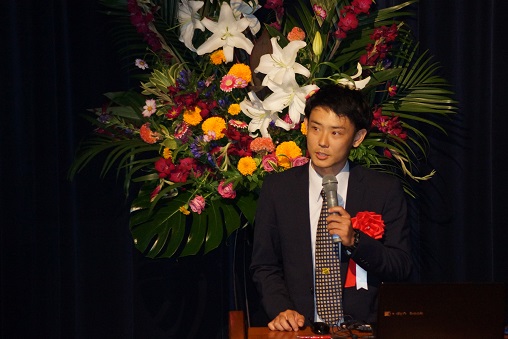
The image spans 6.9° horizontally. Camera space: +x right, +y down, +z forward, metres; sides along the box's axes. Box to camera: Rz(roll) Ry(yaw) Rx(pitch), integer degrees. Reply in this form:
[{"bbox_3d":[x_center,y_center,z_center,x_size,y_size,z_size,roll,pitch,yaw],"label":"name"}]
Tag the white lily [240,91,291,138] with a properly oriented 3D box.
[{"bbox_3d":[0.036,-0.164,12.600,0.152,0.143,0.120,1,2,24],"label":"white lily"}]

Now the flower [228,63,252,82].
[{"bbox_3d":[-0.040,-0.280,12.450,0.071,0.065,0.044,0,-6,0],"label":"flower"}]

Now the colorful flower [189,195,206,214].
[{"bbox_3d":[-0.168,0.104,12.600,0.054,0.059,0.050,0,2,9],"label":"colorful flower"}]

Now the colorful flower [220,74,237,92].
[{"bbox_3d":[-0.076,-0.257,12.650,0.048,0.054,0.030,0,2,6],"label":"colorful flower"}]

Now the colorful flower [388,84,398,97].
[{"bbox_3d":[0.414,-0.234,12.600,0.031,0.036,0.018,0,0,-11],"label":"colorful flower"}]

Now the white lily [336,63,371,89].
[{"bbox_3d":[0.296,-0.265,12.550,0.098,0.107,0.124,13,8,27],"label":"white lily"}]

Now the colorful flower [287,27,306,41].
[{"bbox_3d":[0.128,-0.406,12.750,0.060,0.048,0.045,0,2,0],"label":"colorful flower"}]

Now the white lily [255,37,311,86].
[{"bbox_3d":[0.086,-0.324,12.700,0.168,0.150,0.120,1,2,21],"label":"white lily"}]

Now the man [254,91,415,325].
[{"bbox_3d":[0.220,0.624,12.030,0.500,1.730,0.380,1,2,14],"label":"man"}]

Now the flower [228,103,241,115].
[{"bbox_3d":[-0.057,-0.176,12.450,0.037,0.035,0.024,0,-6,0],"label":"flower"}]

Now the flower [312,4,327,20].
[{"bbox_3d":[0.200,-0.475,12.800,0.045,0.048,0.027,0,2,6],"label":"flower"}]

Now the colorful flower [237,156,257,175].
[{"bbox_3d":[-0.019,-0.010,12.350,0.055,0.055,0.035,0,-6,0],"label":"colorful flower"}]

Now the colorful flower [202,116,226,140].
[{"bbox_3d":[-0.117,-0.123,12.600,0.071,0.068,0.050,0,2,6],"label":"colorful flower"}]

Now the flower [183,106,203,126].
[{"bbox_3d":[-0.179,-0.157,12.450,0.056,0.057,0.035,0,-6,9],"label":"flower"}]

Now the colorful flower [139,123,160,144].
[{"bbox_3d":[-0.304,-0.106,12.450,0.050,0.065,0.059,0,1,-45],"label":"colorful flower"}]

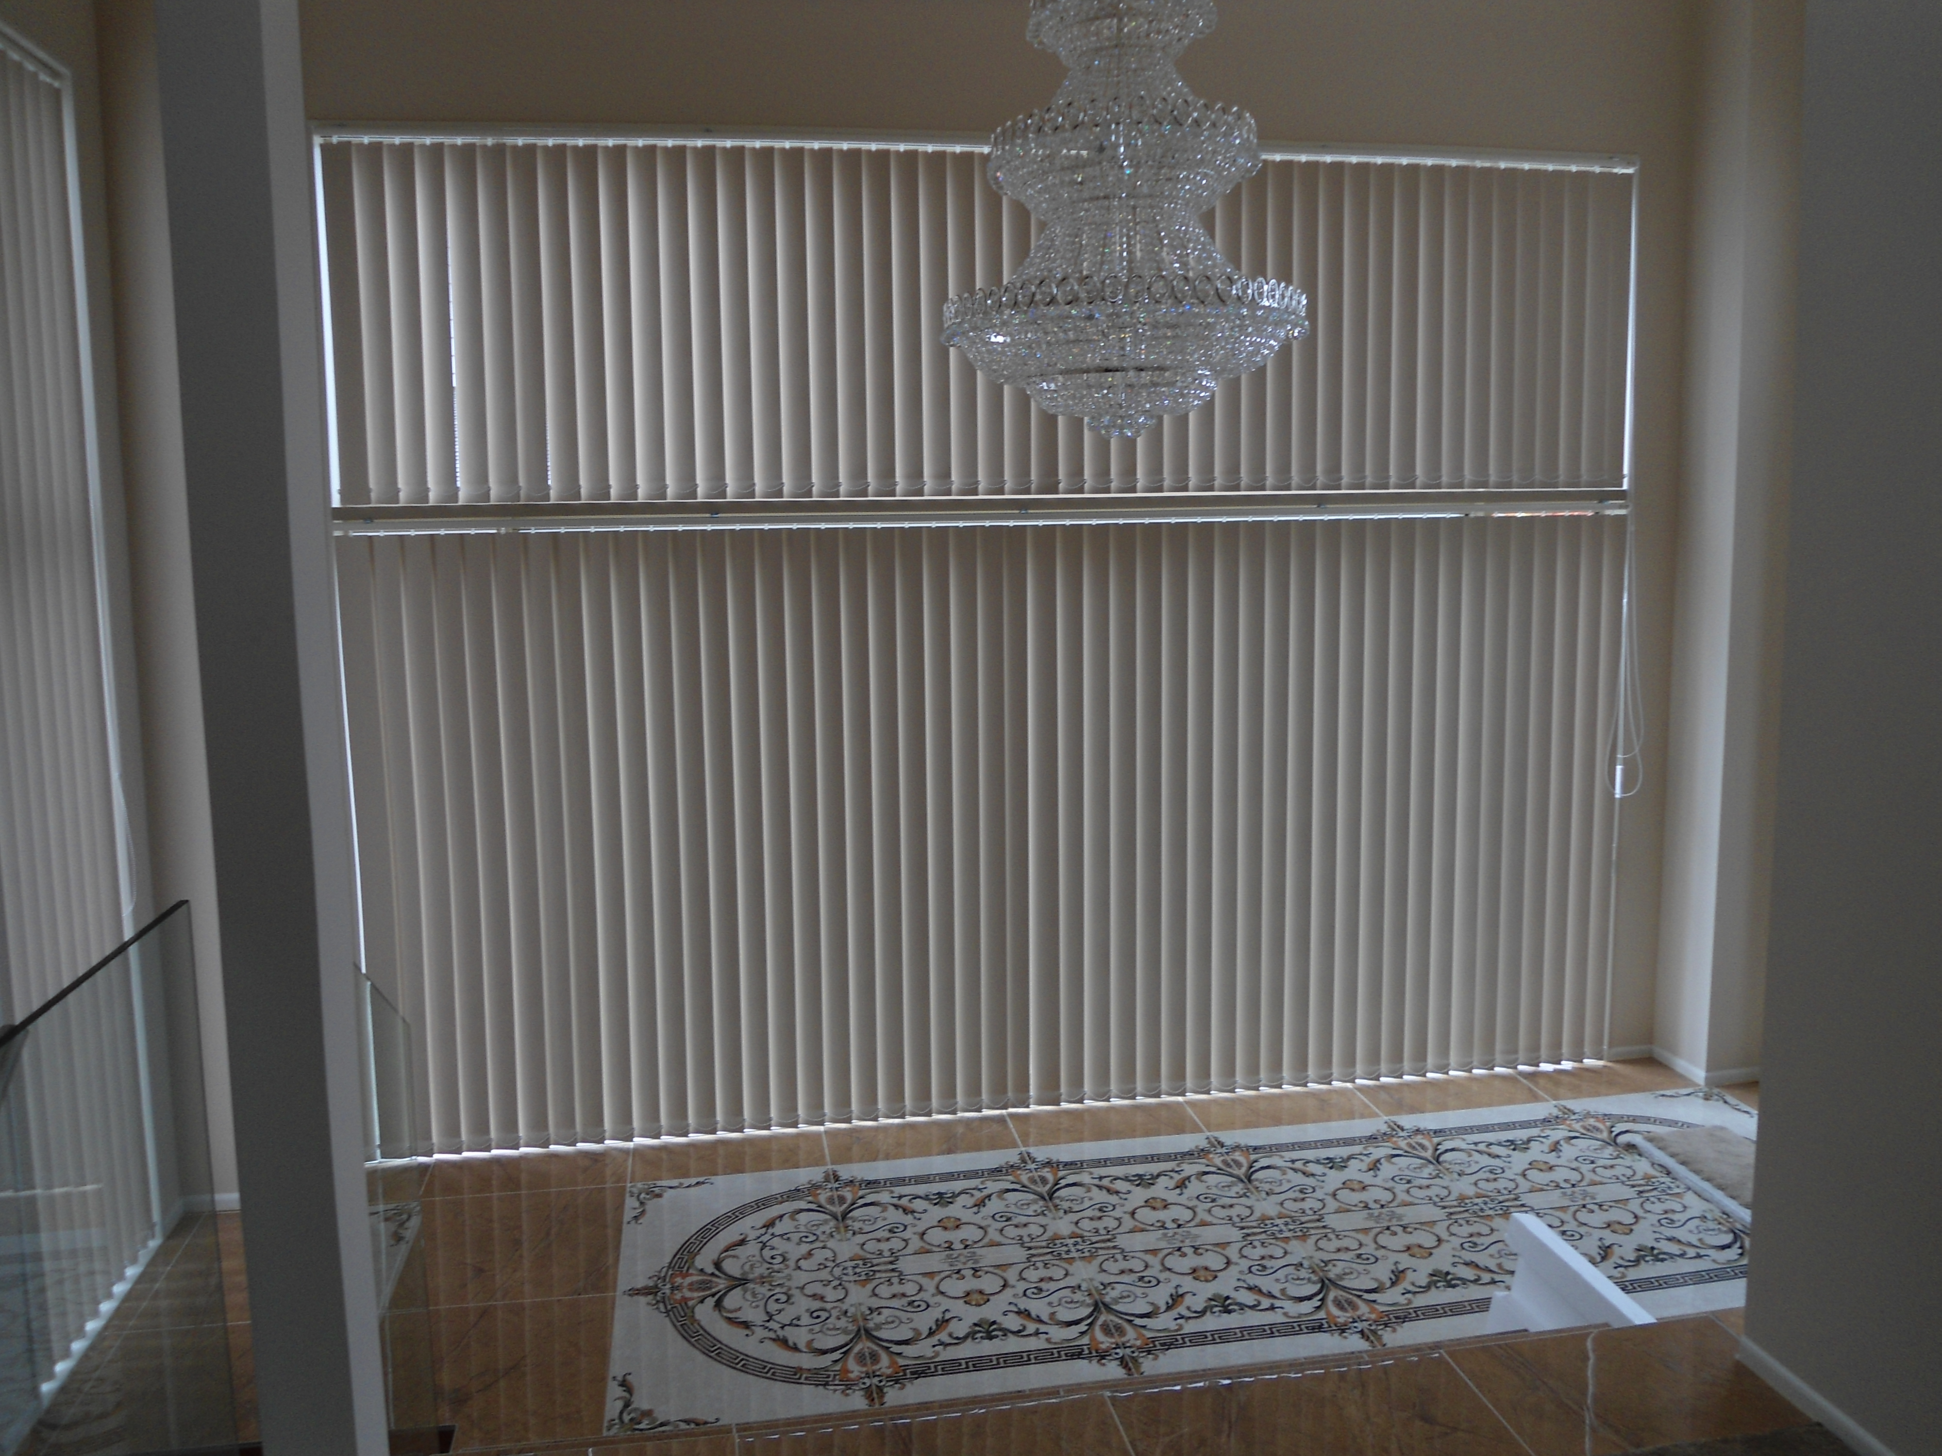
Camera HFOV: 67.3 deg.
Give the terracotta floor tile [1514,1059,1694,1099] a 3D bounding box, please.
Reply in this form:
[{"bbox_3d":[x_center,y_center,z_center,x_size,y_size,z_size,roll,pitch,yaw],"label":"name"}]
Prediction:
[{"bbox_3d":[2.195,1.218,5.028,0.570,0.010,0.291,-2,8,-10],"label":"terracotta floor tile"}]

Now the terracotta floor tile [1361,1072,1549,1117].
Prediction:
[{"bbox_3d":[1.619,1.241,4.930,0.600,0.010,0.291,-2,8,-10],"label":"terracotta floor tile"}]

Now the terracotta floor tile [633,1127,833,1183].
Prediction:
[{"bbox_3d":[-0.745,1.335,4.525,0.600,0.010,0.291,-2,8,-10],"label":"terracotta floor tile"}]

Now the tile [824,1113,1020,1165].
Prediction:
[{"bbox_3d":[-0.154,1.311,4.626,0.600,0.010,0.291,-2,8,-10],"label":"tile"}]

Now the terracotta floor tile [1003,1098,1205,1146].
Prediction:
[{"bbox_3d":[0.437,1.288,4.727,0.600,0.010,0.291,-2,8,-10],"label":"terracotta floor tile"}]

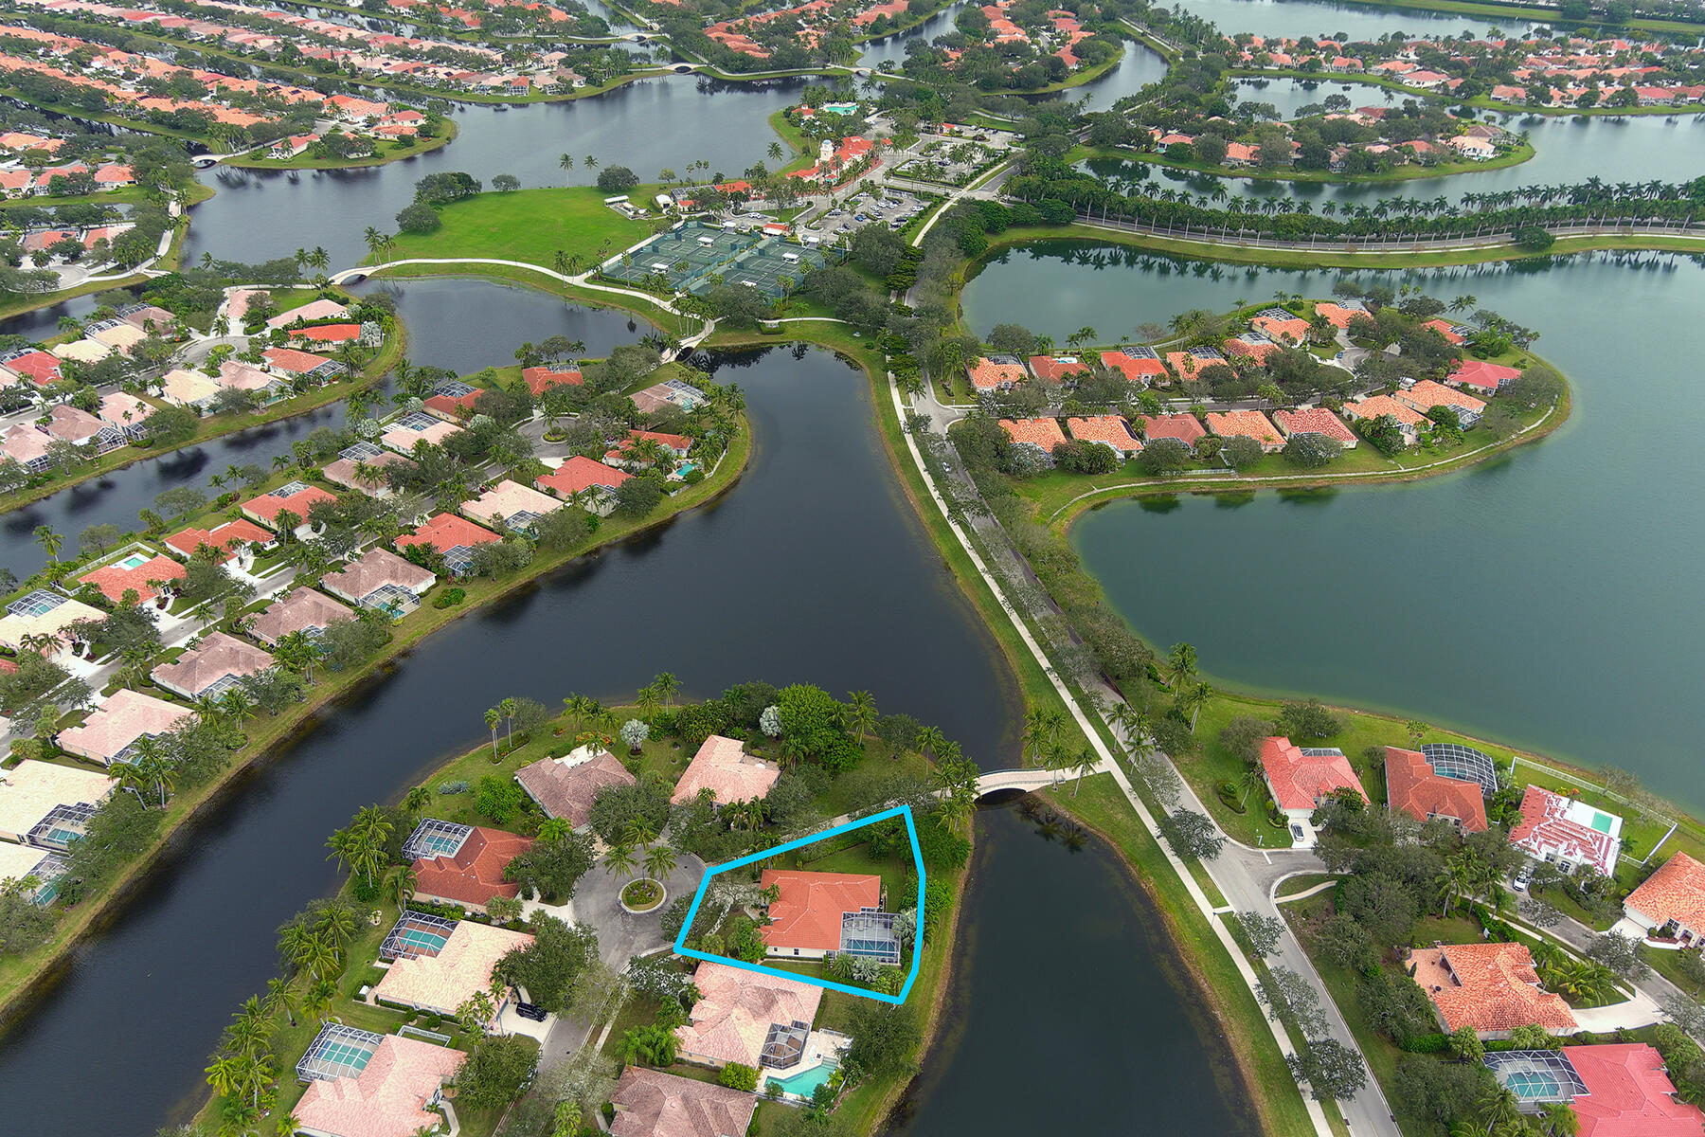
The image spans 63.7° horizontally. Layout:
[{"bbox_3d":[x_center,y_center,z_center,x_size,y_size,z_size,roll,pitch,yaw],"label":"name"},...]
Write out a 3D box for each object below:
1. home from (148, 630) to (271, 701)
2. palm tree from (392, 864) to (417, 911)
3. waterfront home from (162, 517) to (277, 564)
[{"bbox_3d":[-151.730,22.620,326.160,21.800,6.400,19.200,17,36,24],"label":"home"},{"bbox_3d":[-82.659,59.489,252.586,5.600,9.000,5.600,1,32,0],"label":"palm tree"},{"bbox_3d":[-179.390,-8.460,389.940,24.000,6.400,19.800,21,39,27],"label":"waterfront home"}]

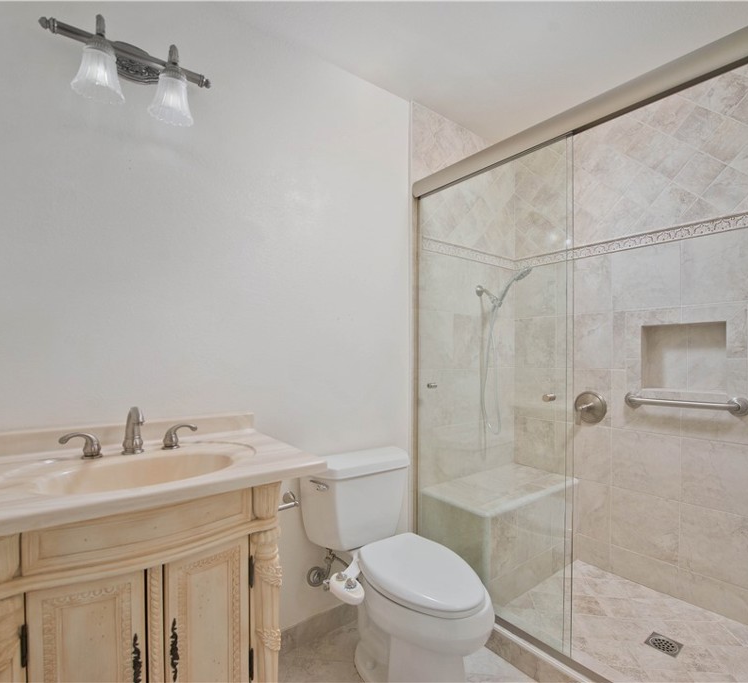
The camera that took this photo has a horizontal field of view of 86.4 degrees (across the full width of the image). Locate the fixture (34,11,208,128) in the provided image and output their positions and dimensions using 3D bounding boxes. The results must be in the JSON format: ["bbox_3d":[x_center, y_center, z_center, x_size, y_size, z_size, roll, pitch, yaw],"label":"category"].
[{"bbox_3d":[-0.734,-0.833,1.229,0.450,0.232,0.165,1,-1,-37],"label":"fixture"}]

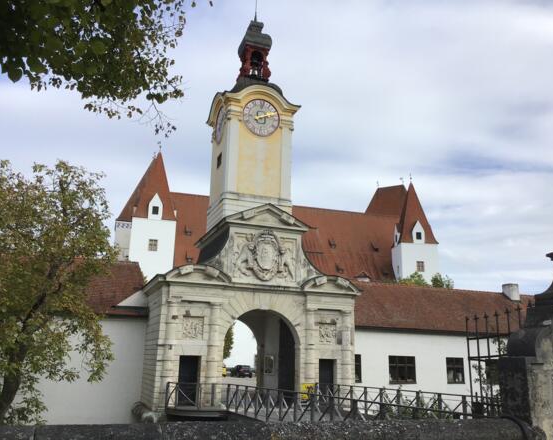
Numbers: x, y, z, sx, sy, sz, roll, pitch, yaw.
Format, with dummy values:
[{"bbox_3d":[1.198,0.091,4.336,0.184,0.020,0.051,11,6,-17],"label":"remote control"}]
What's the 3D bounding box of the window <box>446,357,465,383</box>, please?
[{"bbox_3d":[11.730,9.922,34.514,1.323,1.626,0.150,6,-15,-19],"label":"window"}]

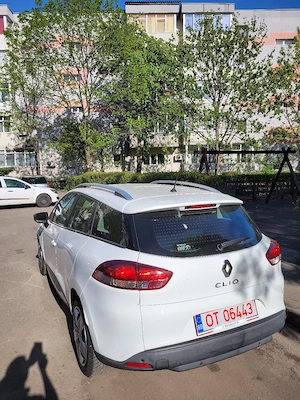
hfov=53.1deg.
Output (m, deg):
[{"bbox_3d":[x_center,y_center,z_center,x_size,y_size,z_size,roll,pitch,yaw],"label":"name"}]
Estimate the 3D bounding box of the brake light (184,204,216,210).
[{"bbox_3d":[0.381,0.051,2.271,0.290,0.028,0.040,-3,6,-26],"label":"brake light"}]

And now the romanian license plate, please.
[{"bbox_3d":[0.535,0.793,2.047,0.530,0.130,0.020,-3,-11,-26],"label":"romanian license plate"}]

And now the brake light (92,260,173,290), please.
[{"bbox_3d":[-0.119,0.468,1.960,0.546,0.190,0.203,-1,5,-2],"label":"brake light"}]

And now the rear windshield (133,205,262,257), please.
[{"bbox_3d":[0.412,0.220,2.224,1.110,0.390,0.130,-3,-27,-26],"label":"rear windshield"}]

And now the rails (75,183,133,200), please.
[{"bbox_3d":[-0.518,-0.108,2.938,0.070,0.100,1.680,-3,6,-26],"label":"rails"}]

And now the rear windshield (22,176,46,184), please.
[{"bbox_3d":[-6.189,-1.028,16.000,1.360,0.460,0.140,-3,-22,-26],"label":"rear windshield"}]

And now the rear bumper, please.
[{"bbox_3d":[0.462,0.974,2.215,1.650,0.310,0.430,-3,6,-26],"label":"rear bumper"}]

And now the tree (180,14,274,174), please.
[{"bbox_3d":[5.139,-6.191,19.906,6.300,11.600,6.300,-3,6,-26],"label":"tree"}]

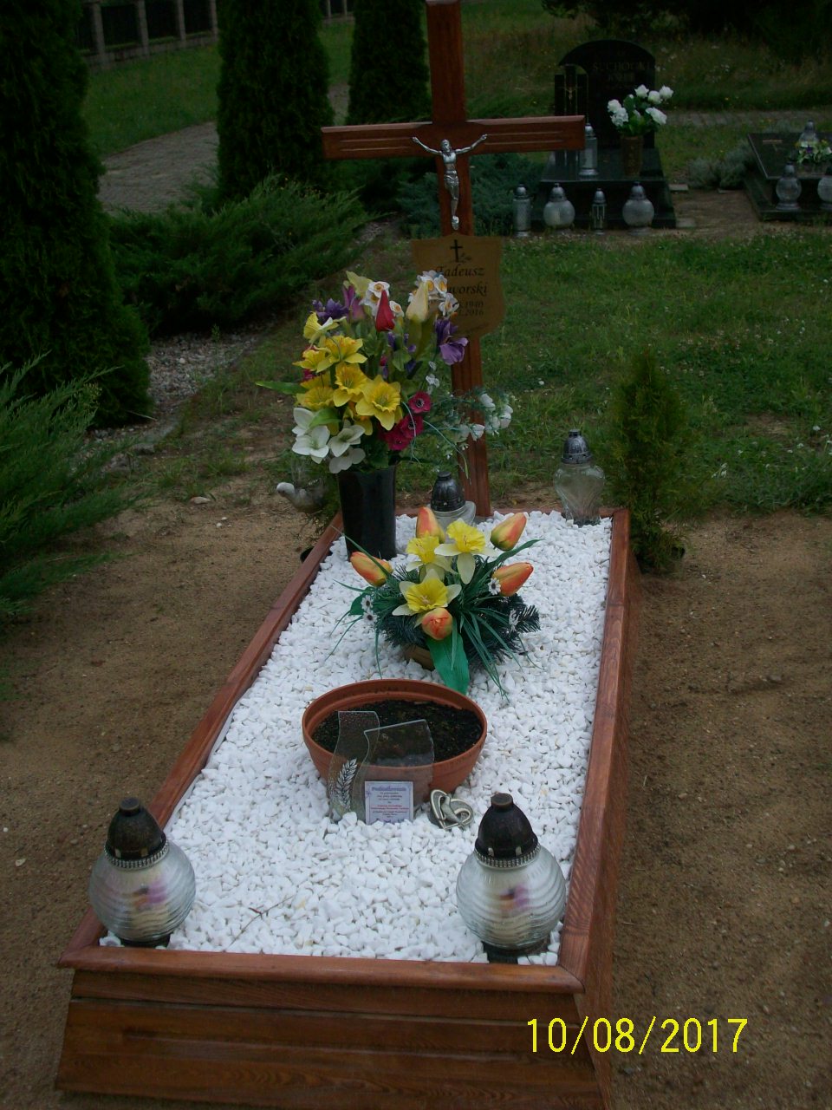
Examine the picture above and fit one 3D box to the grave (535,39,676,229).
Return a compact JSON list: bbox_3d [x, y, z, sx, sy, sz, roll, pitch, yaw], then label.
[{"bbox_3d":[1.253,-2.810,9.700,0.880,1.024,1.750,0,22,9],"label":"grave"}]

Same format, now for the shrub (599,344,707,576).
[{"bbox_3d":[0.645,-0.262,4.025,0.250,0.604,0.250,0,22,9],"label":"shrub"}]

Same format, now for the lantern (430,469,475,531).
[{"bbox_3d":[0.086,-0.102,3.692,0.125,0.213,0.125,0,22,9],"label":"lantern"}]

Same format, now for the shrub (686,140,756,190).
[{"bbox_3d":[2.155,-2.754,10.379,0.480,0.297,0.420,0,22,9],"label":"shrub"}]

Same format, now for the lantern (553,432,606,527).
[{"bbox_3d":[0.428,-0.207,3.850,0.135,0.246,0.135,0,22,9],"label":"lantern"}]

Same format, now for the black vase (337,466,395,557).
[{"bbox_3d":[-0.120,-0.111,3.717,0.147,0.238,0.147,0,22,9],"label":"black vase"}]

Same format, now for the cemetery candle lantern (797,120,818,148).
[{"bbox_3d":[2.514,-2.652,9.408,0.145,0.225,0.145,0,22,9],"label":"cemetery candle lantern"}]

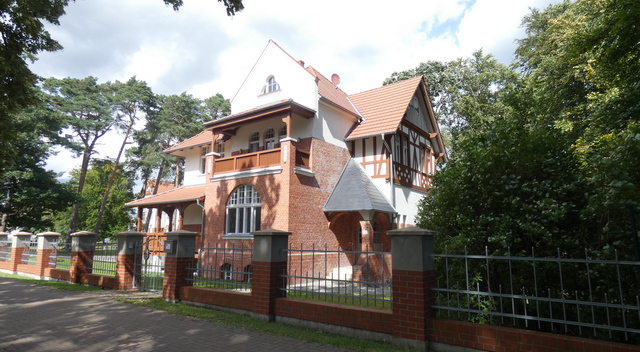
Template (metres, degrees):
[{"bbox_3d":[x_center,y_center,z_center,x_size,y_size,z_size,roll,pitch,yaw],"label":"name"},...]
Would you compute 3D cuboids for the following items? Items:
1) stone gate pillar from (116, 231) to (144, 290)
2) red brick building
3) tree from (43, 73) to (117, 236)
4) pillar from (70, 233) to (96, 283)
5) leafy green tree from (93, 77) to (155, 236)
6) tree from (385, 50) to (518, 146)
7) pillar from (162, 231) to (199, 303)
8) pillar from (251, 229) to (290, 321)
[{"bbox_3d":[-5.617,2.443,10.854,0.600,1.678,0.600,-6,-11,35],"label":"stone gate pillar"},{"bbox_3d":[-1.897,-0.440,22.652,15.720,11.760,12.480,-6,-11,36],"label":"red brick building"},{"bbox_3d":[-24.542,-1.407,36.686,6.800,17.943,6.800,7,-11,-34],"label":"tree"},{"bbox_3d":[-8.113,2.752,12.640,0.600,1.738,0.600,-6,-11,35],"label":"pillar"},{"bbox_3d":[-20.389,-1.426,37.199,6.000,18.195,6.000,5,-11,-29],"label":"leafy green tree"},{"bbox_3d":[10.476,-1.921,28.696,9.800,16.774,9.800,-3,-10,20],"label":"tree"},{"bbox_3d":[-3.566,2.249,9.377,0.600,1.748,0.600,-6,-11,35],"label":"pillar"},{"bbox_3d":[-1.038,1.972,7.562,0.600,1.758,0.600,-6,-11,35],"label":"pillar"}]

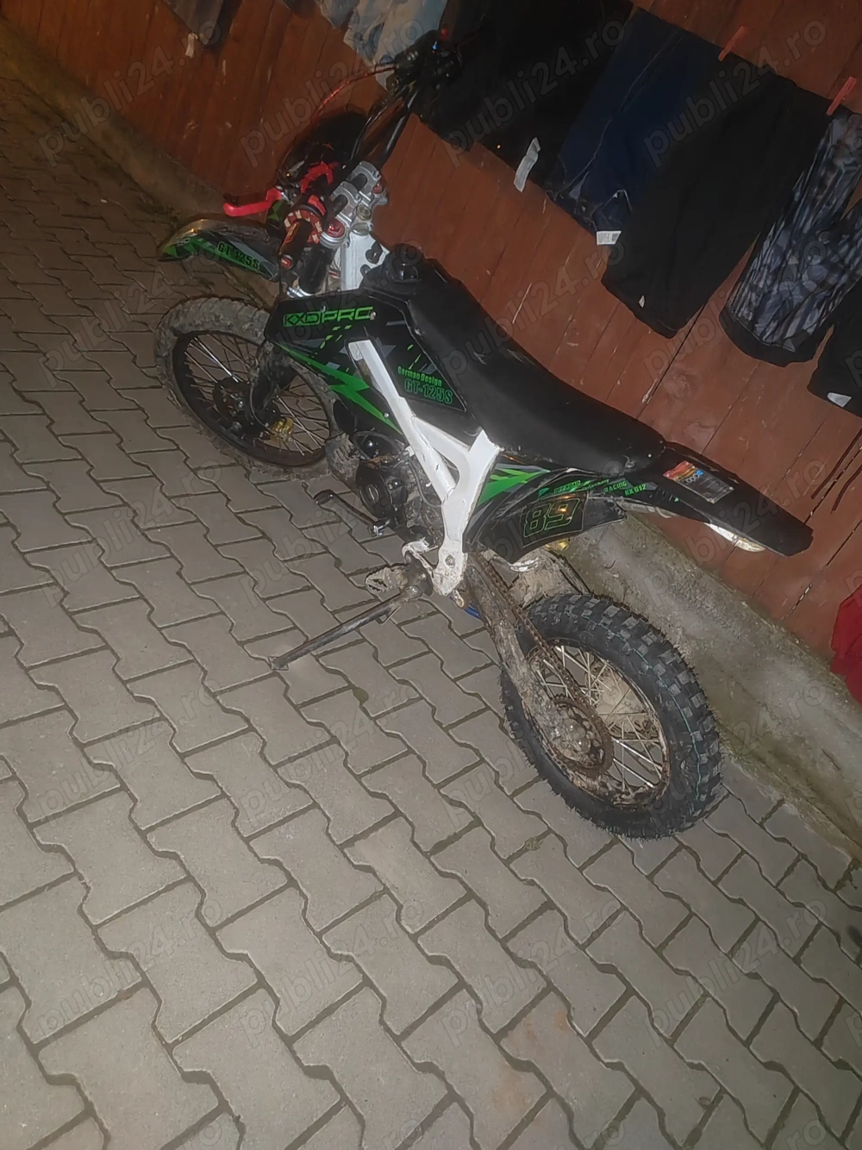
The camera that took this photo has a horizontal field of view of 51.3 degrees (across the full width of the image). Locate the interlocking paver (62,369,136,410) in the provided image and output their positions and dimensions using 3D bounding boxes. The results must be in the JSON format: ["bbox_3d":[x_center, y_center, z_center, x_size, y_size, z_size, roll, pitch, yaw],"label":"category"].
[{"bbox_3d":[-0.950,-0.505,2.551,0.197,0.060,0.162,43,34,25],"label":"interlocking paver"}]

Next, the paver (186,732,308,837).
[{"bbox_3d":[-0.346,0.404,1.667,0.198,0.060,0.163,43,35,25],"label":"paver"}]

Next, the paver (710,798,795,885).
[{"bbox_3d":[0.740,0.636,2.110,0.197,0.060,0.162,43,34,26],"label":"paver"}]

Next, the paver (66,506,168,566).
[{"bbox_3d":[-0.732,-0.068,2.084,0.198,0.060,0.163,43,35,25],"label":"paver"}]

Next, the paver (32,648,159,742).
[{"bbox_3d":[-0.638,0.246,1.691,0.198,0.066,0.164,43,35,25],"label":"paver"}]

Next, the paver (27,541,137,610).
[{"bbox_3d":[-0.754,0.026,1.931,0.198,0.066,0.164,43,35,25],"label":"paver"}]

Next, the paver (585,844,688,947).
[{"bbox_3d":[0.404,0.659,1.818,0.197,0.060,0.162,43,34,26],"label":"paver"}]

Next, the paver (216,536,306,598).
[{"bbox_3d":[-0.422,0.000,2.191,0.197,0.060,0.162,43,34,26],"label":"paver"}]

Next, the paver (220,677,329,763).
[{"bbox_3d":[-0.322,0.306,1.797,0.197,0.060,0.162,43,34,25],"label":"paver"}]

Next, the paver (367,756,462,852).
[{"bbox_3d":[-0.040,0.463,1.778,0.197,0.060,0.162,43,34,26],"label":"paver"}]

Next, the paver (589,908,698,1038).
[{"bbox_3d":[0.389,0.757,1.687,0.199,0.060,0.163,43,35,25],"label":"paver"}]

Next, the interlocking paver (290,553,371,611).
[{"bbox_3d":[-0.263,0.038,2.280,0.198,0.066,0.164,43,35,25],"label":"interlocking paver"}]

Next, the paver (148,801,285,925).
[{"bbox_3d":[-0.366,0.495,1.511,0.199,0.060,0.163,43,35,25],"label":"paver"}]

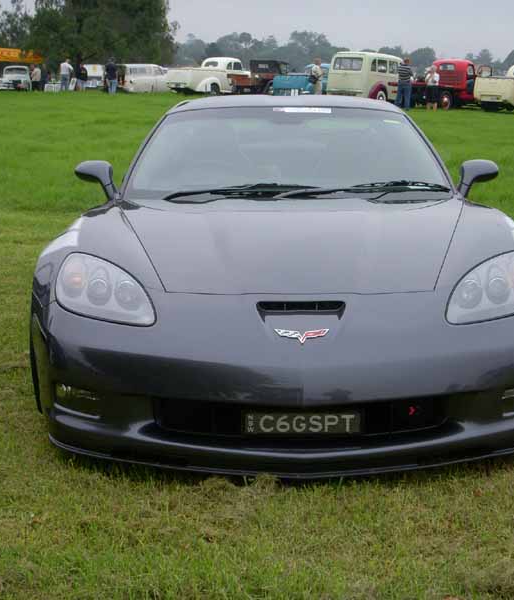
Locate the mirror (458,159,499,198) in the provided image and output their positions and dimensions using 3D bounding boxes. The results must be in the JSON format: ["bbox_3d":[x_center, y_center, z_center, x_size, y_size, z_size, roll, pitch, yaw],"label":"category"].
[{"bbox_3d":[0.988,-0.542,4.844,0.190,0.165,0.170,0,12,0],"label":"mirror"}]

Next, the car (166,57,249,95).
[{"bbox_3d":[-1.867,-10.788,52.380,1.800,1.700,4.900,11,16,41],"label":"car"}]

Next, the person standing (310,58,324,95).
[{"bbox_3d":[2.335,-8.653,42.634,0.360,1.740,0.500,-3,13,-15],"label":"person standing"}]

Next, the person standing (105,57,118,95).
[{"bbox_3d":[-7.020,-10.775,52.406,0.520,1.780,0.360,1,12,5],"label":"person standing"}]

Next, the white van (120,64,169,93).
[{"bbox_3d":[-5.801,-12.688,62.123,1.700,1.550,4.300,11,16,42],"label":"white van"}]

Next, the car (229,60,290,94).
[{"bbox_3d":[0.369,-11.637,56.489,1.650,1.750,4.100,9,15,35],"label":"car"}]

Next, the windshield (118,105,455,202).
[{"bbox_3d":[0.138,-0.672,4.898,1.450,0.380,0.780,0,12,0],"label":"windshield"}]

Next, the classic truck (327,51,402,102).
[{"bbox_3d":[5.185,-9.144,44.652,1.850,1.920,4.900,10,16,39],"label":"classic truck"}]

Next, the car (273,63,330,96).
[{"bbox_3d":[2.523,-9.749,48.109,1.720,1.580,4.500,6,14,27],"label":"car"}]

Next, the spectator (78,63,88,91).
[{"bbox_3d":[-9.942,-12.693,61.711,0.520,1.620,0.360,-2,12,-10],"label":"spectator"}]

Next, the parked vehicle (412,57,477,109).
[{"bbox_3d":[7.391,-8.250,41.420,1.950,1.850,5.200,12,17,44],"label":"parked vehicle"}]

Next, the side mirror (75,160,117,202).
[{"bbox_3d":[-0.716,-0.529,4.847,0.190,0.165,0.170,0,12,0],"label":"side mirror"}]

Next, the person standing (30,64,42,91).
[{"bbox_3d":[-12.962,-13.091,63.671,0.420,1.730,0.500,-2,12,-8],"label":"person standing"}]

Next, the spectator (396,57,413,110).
[{"bbox_3d":[4.901,-7.196,36.094,0.520,1.760,0.350,4,13,20],"label":"spectator"}]

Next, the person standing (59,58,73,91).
[{"bbox_3d":[-10.649,-12.546,60.719,0.520,1.750,0.360,3,13,15],"label":"person standing"}]

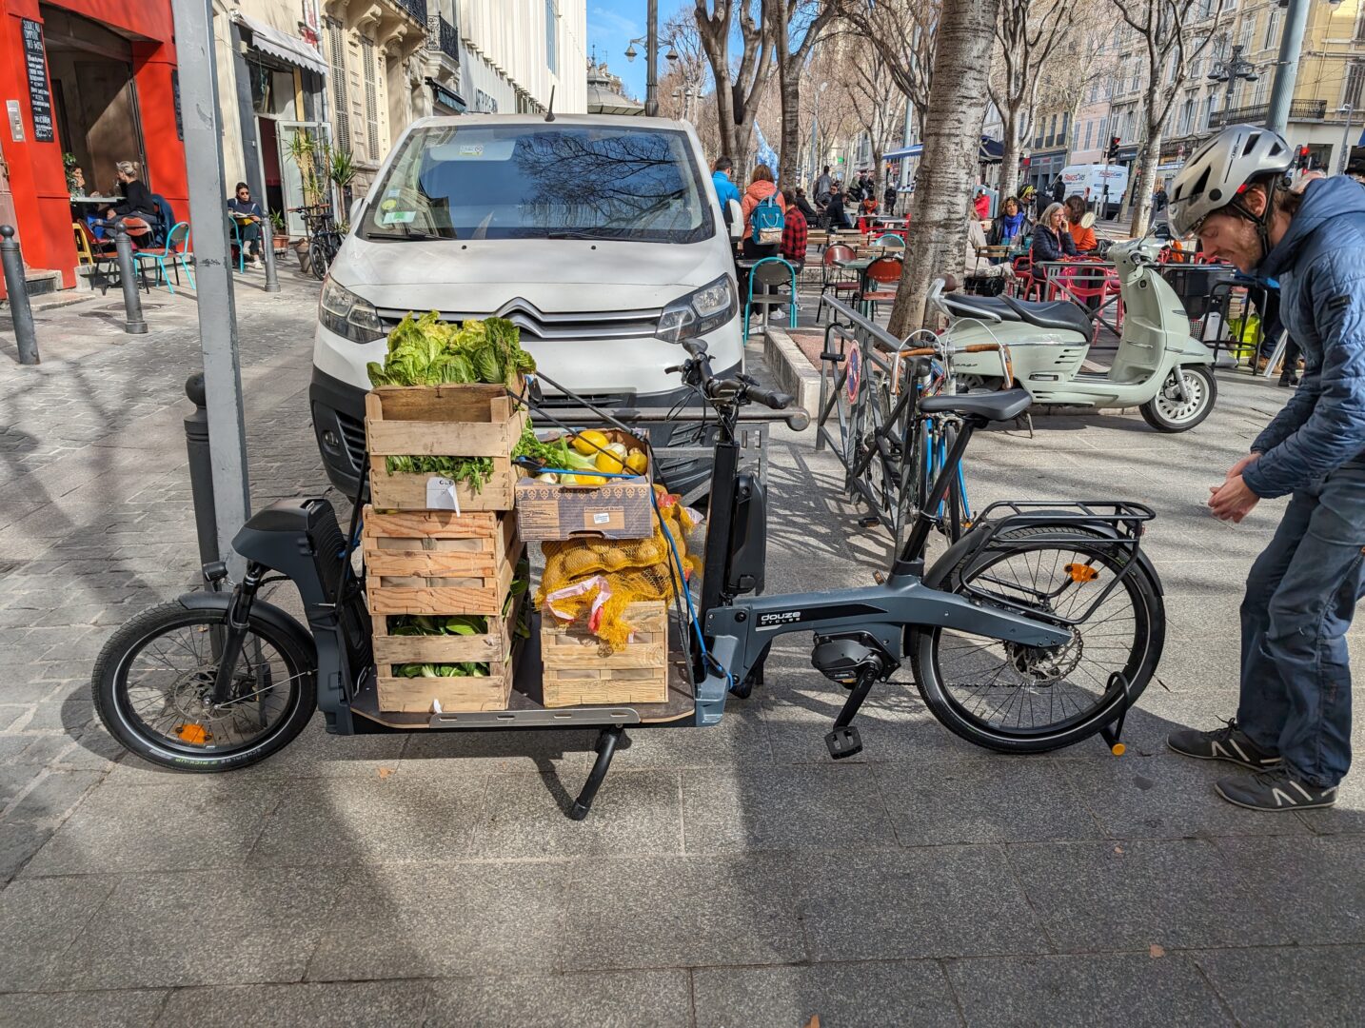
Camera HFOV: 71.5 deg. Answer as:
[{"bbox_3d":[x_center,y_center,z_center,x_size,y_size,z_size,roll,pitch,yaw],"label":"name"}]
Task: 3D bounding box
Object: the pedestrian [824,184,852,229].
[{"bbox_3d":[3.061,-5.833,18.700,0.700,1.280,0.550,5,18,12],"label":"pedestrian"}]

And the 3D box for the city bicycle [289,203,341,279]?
[{"bbox_3d":[-4.946,-3.924,13.650,0.600,1.030,1.600,5,17,11],"label":"city bicycle"}]

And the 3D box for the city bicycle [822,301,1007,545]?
[{"bbox_3d":[0.885,-0.340,3.720,0.450,1.000,1.700,2,18,3],"label":"city bicycle"}]

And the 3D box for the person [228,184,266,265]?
[{"bbox_3d":[-6.067,-4.053,13.200,0.550,1.180,0.750,-7,20,-25],"label":"person"}]

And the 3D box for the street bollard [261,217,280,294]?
[{"bbox_3d":[-4.523,-2.883,10.400,0.155,0.840,0.155,1,18,0],"label":"street bollard"}]

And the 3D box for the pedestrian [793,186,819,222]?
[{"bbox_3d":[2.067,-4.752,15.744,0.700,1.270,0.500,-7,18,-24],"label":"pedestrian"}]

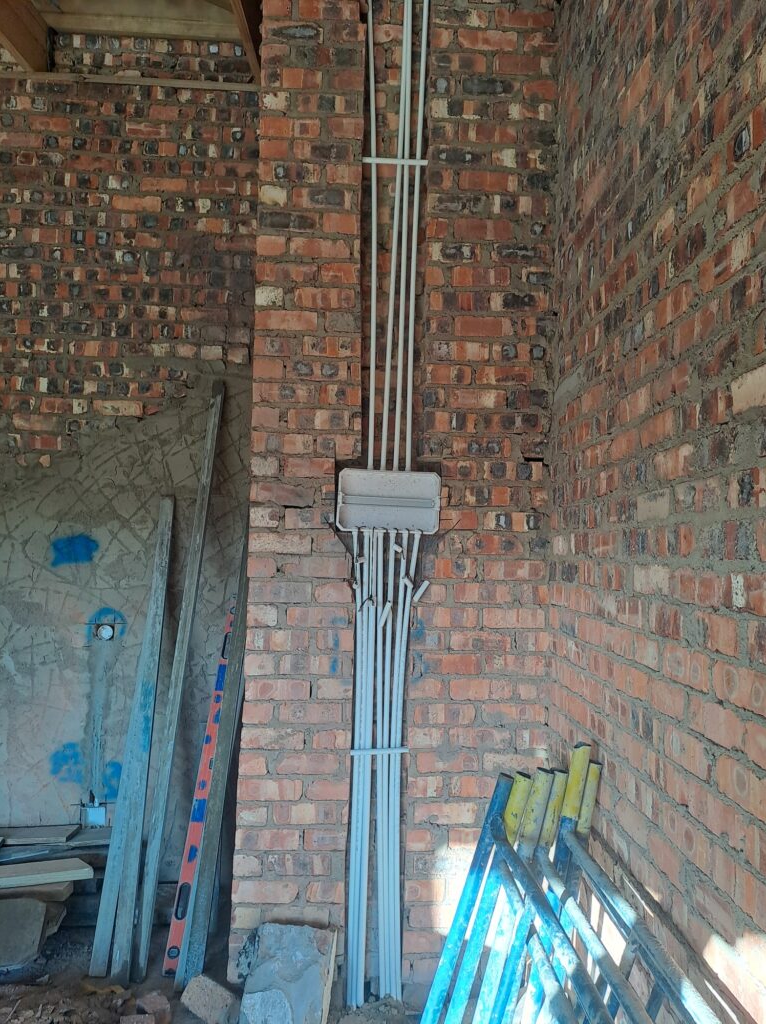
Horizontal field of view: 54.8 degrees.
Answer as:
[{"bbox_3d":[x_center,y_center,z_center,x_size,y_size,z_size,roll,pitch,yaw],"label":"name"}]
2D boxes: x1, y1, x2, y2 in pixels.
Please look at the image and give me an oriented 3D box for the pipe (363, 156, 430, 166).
[{"bbox_3d":[0.047,-1.288,2.719,0.241,0.021,0.021,2,-3,-2],"label":"pipe"}]

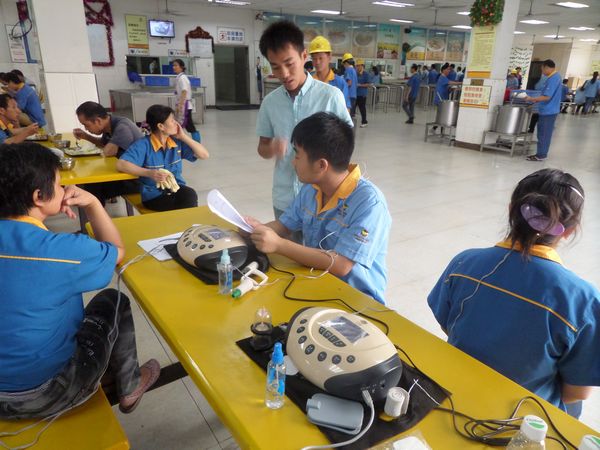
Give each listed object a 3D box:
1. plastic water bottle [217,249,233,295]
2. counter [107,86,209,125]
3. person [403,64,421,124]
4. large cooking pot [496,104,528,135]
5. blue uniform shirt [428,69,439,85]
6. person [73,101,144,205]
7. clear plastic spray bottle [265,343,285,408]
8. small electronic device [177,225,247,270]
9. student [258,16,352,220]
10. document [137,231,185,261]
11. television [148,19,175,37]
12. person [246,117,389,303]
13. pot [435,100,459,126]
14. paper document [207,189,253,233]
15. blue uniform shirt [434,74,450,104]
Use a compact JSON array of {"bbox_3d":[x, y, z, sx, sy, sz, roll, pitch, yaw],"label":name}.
[{"bbox_3d":[-0.224,0.135,1.226,0.042,0.138,0.042,0,19,0],"label":"plastic water bottle"},{"bbox_3d":[-3.905,-3.210,11.389,1.950,0.830,1.750,-13,25,-34],"label":"counter"},{"bbox_3d":[3.307,-3.841,12.264,0.440,1.690,0.450,3,20,5],"label":"person"},{"bbox_3d":[3.991,-1.981,7.850,0.575,0.520,0.575,0,19,0],"label":"large cooking pot"},{"bbox_3d":[5.231,-5.807,16.300,0.420,0.640,0.260,-13,25,-34],"label":"blue uniform shirt"},{"bbox_3d":[-1.460,-0.317,3.201,0.650,1.170,0.520,-13,23,-33],"label":"person"},{"bbox_3d":[-0.049,0.284,0.789,0.039,0.140,0.039,0,19,0],"label":"clear plastic spray bottle"},{"bbox_3d":[-0.312,0.063,1.482,0.243,0.112,0.255,-13,23,-33],"label":"small electronic device"},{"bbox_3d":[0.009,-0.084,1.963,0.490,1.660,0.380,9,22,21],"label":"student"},{"bbox_3d":[-0.473,0.069,1.687,0.290,0.005,0.210,-14,25,-36],"label":"document"},{"bbox_3d":[-5.260,-7.463,15.800,0.950,0.610,0.100,-13,23,-33],"label":"television"},{"bbox_3d":[0.051,0.244,1.475,0.620,1.220,0.500,-13,23,-33],"label":"person"},{"bbox_3d":[3.256,-2.412,9.000,0.575,0.530,0.575,0,19,0],"label":"pot"},{"bbox_3d":[-0.233,-0.026,1.504,0.040,0.260,0.190,-40,30,11],"label":"paper document"},{"bbox_3d":[3.562,-3.400,10.400,0.330,0.720,0.430,1,20,0],"label":"blue uniform shirt"}]

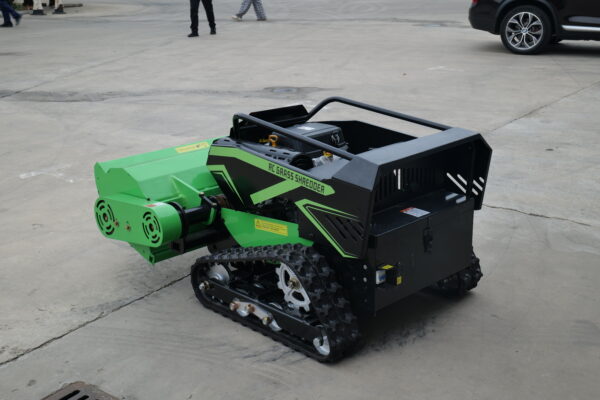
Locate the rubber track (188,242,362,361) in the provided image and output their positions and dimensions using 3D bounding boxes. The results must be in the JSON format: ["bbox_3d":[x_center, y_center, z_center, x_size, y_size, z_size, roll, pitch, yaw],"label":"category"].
[{"bbox_3d":[-0.123,0.347,3.127,0.845,0.359,0.158,16,24,42],"label":"rubber track"}]

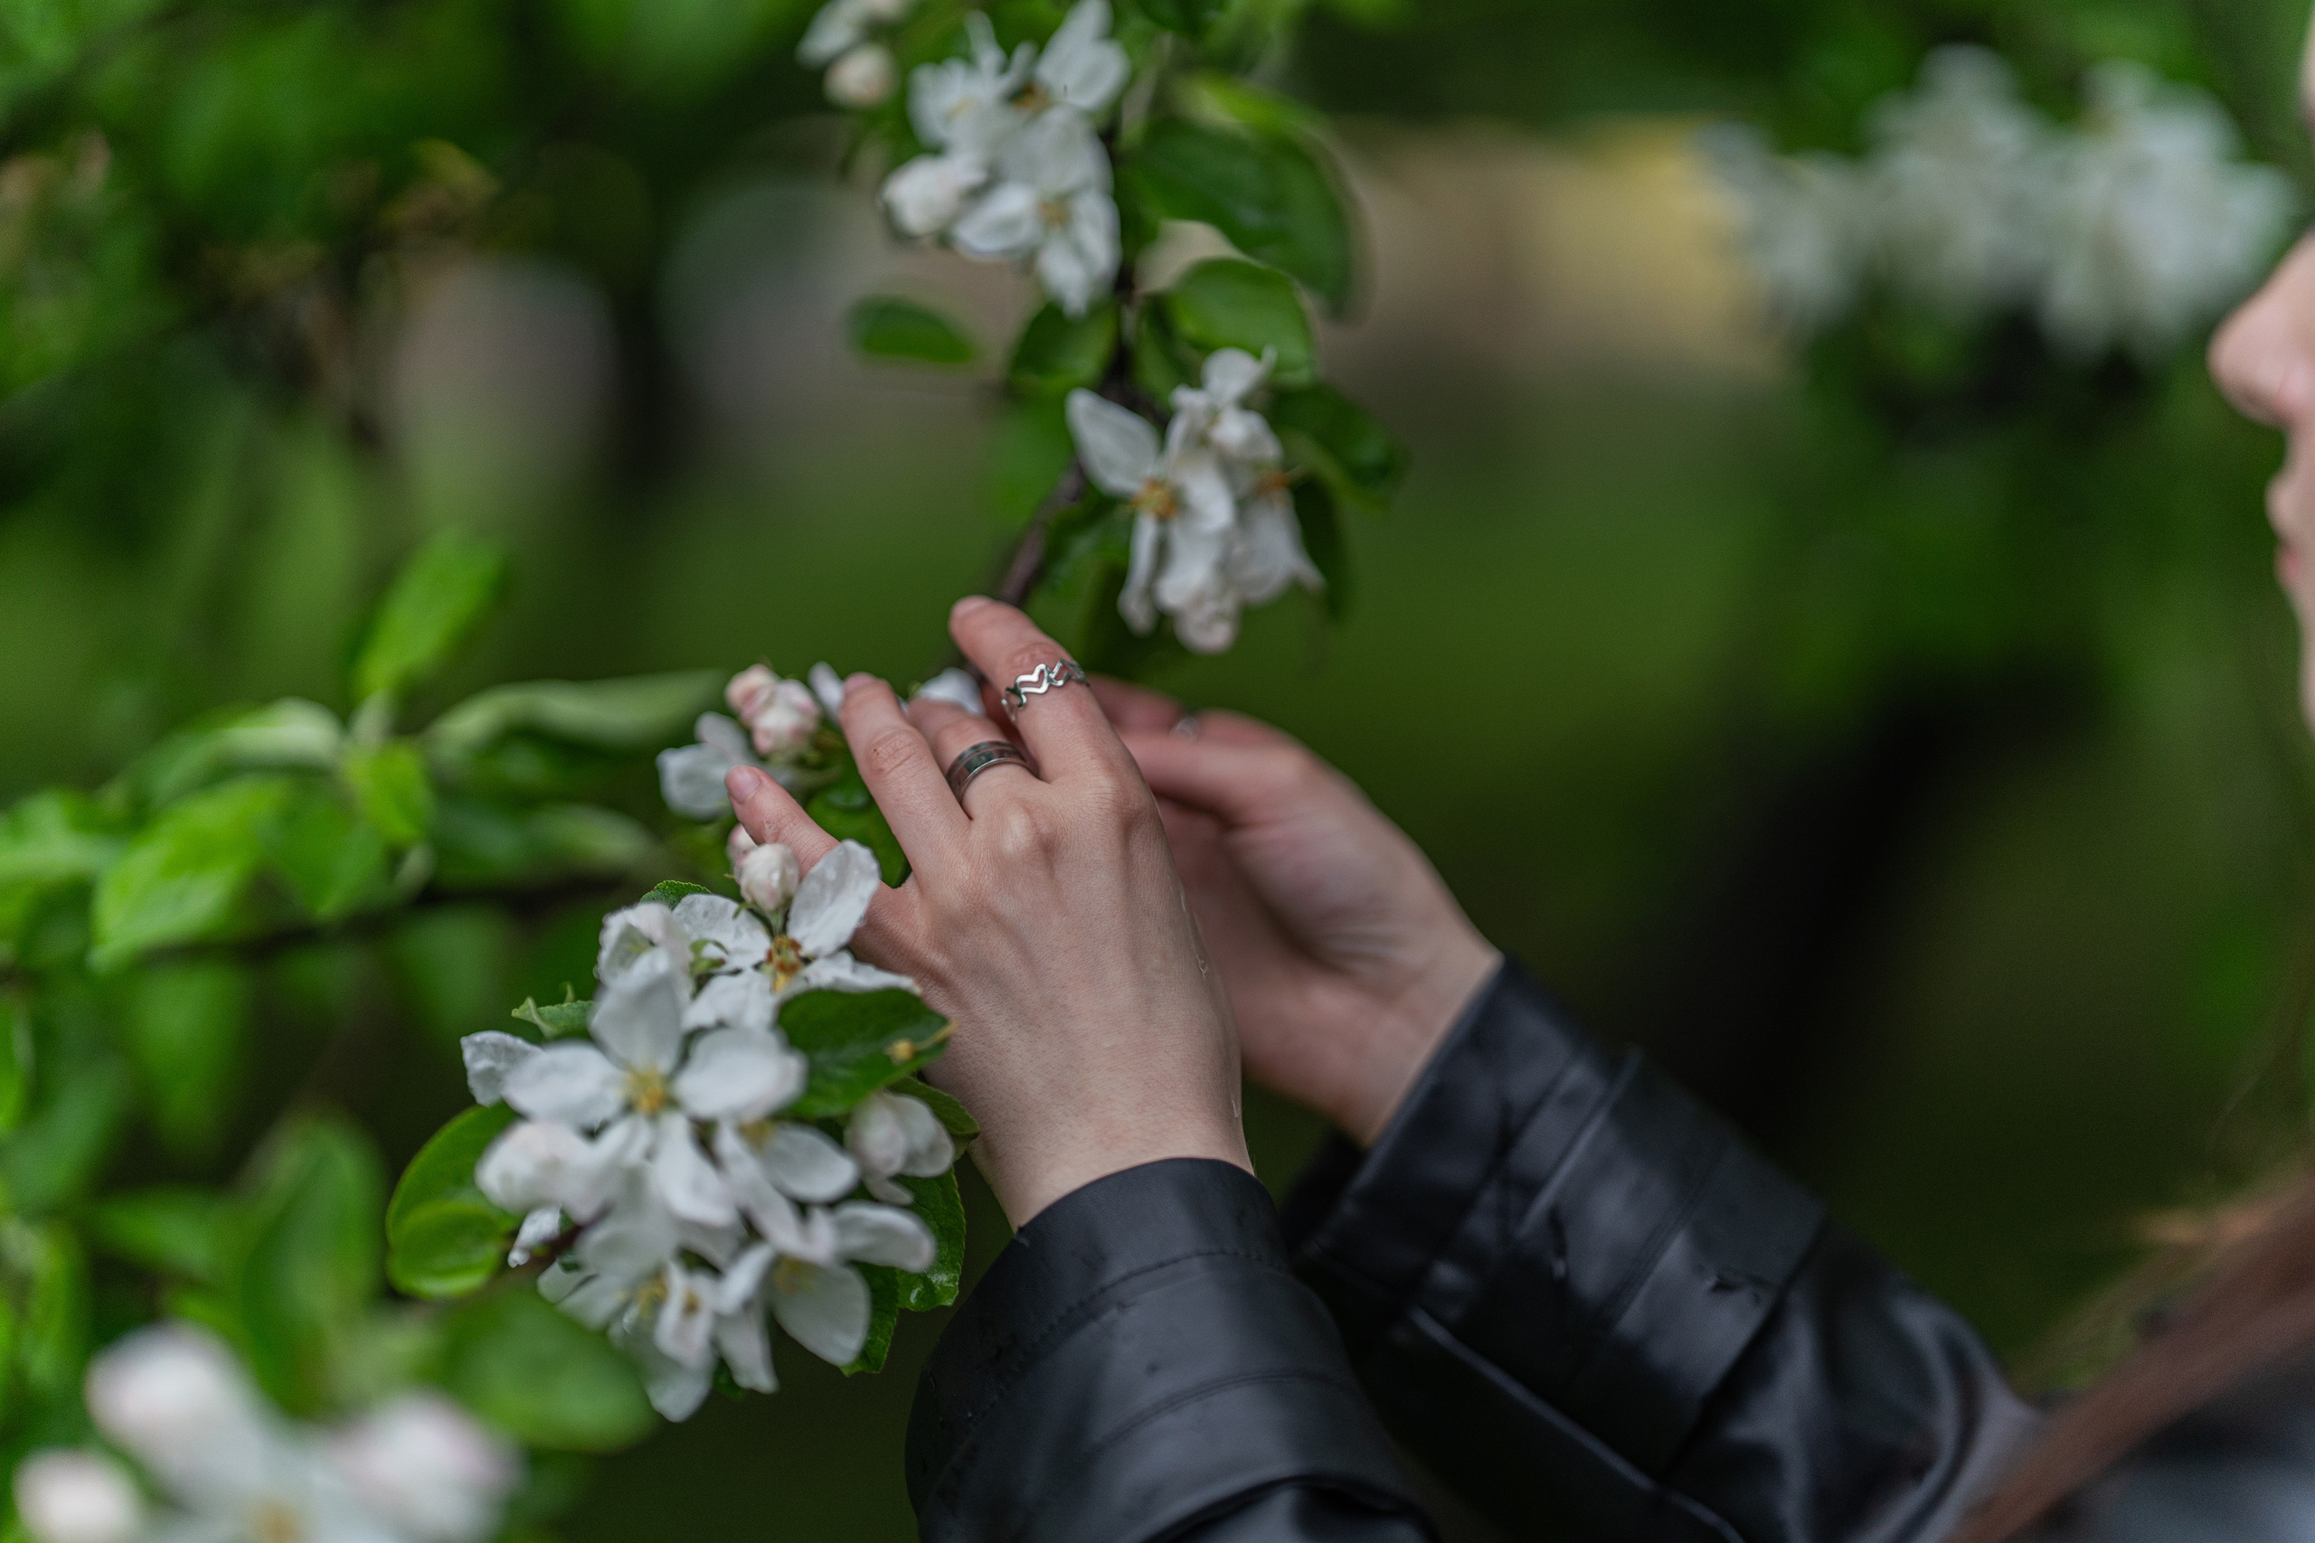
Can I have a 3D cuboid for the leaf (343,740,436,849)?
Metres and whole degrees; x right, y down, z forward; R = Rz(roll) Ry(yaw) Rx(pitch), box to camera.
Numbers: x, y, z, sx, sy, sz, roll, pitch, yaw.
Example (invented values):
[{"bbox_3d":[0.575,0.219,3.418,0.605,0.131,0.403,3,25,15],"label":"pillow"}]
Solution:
[{"bbox_3d":[-0.187,0.005,1.330,0.021,0.031,0.009,-22,-19,-25],"label":"leaf"}]

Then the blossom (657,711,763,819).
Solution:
[{"bbox_3d":[-0.093,-0.001,1.150,0.025,0.023,0.022,3,6,35],"label":"blossom"}]

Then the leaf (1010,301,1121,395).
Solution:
[{"bbox_3d":[-0.020,-0.091,1.170,0.024,0.021,0.015,0,5,0],"label":"leaf"}]

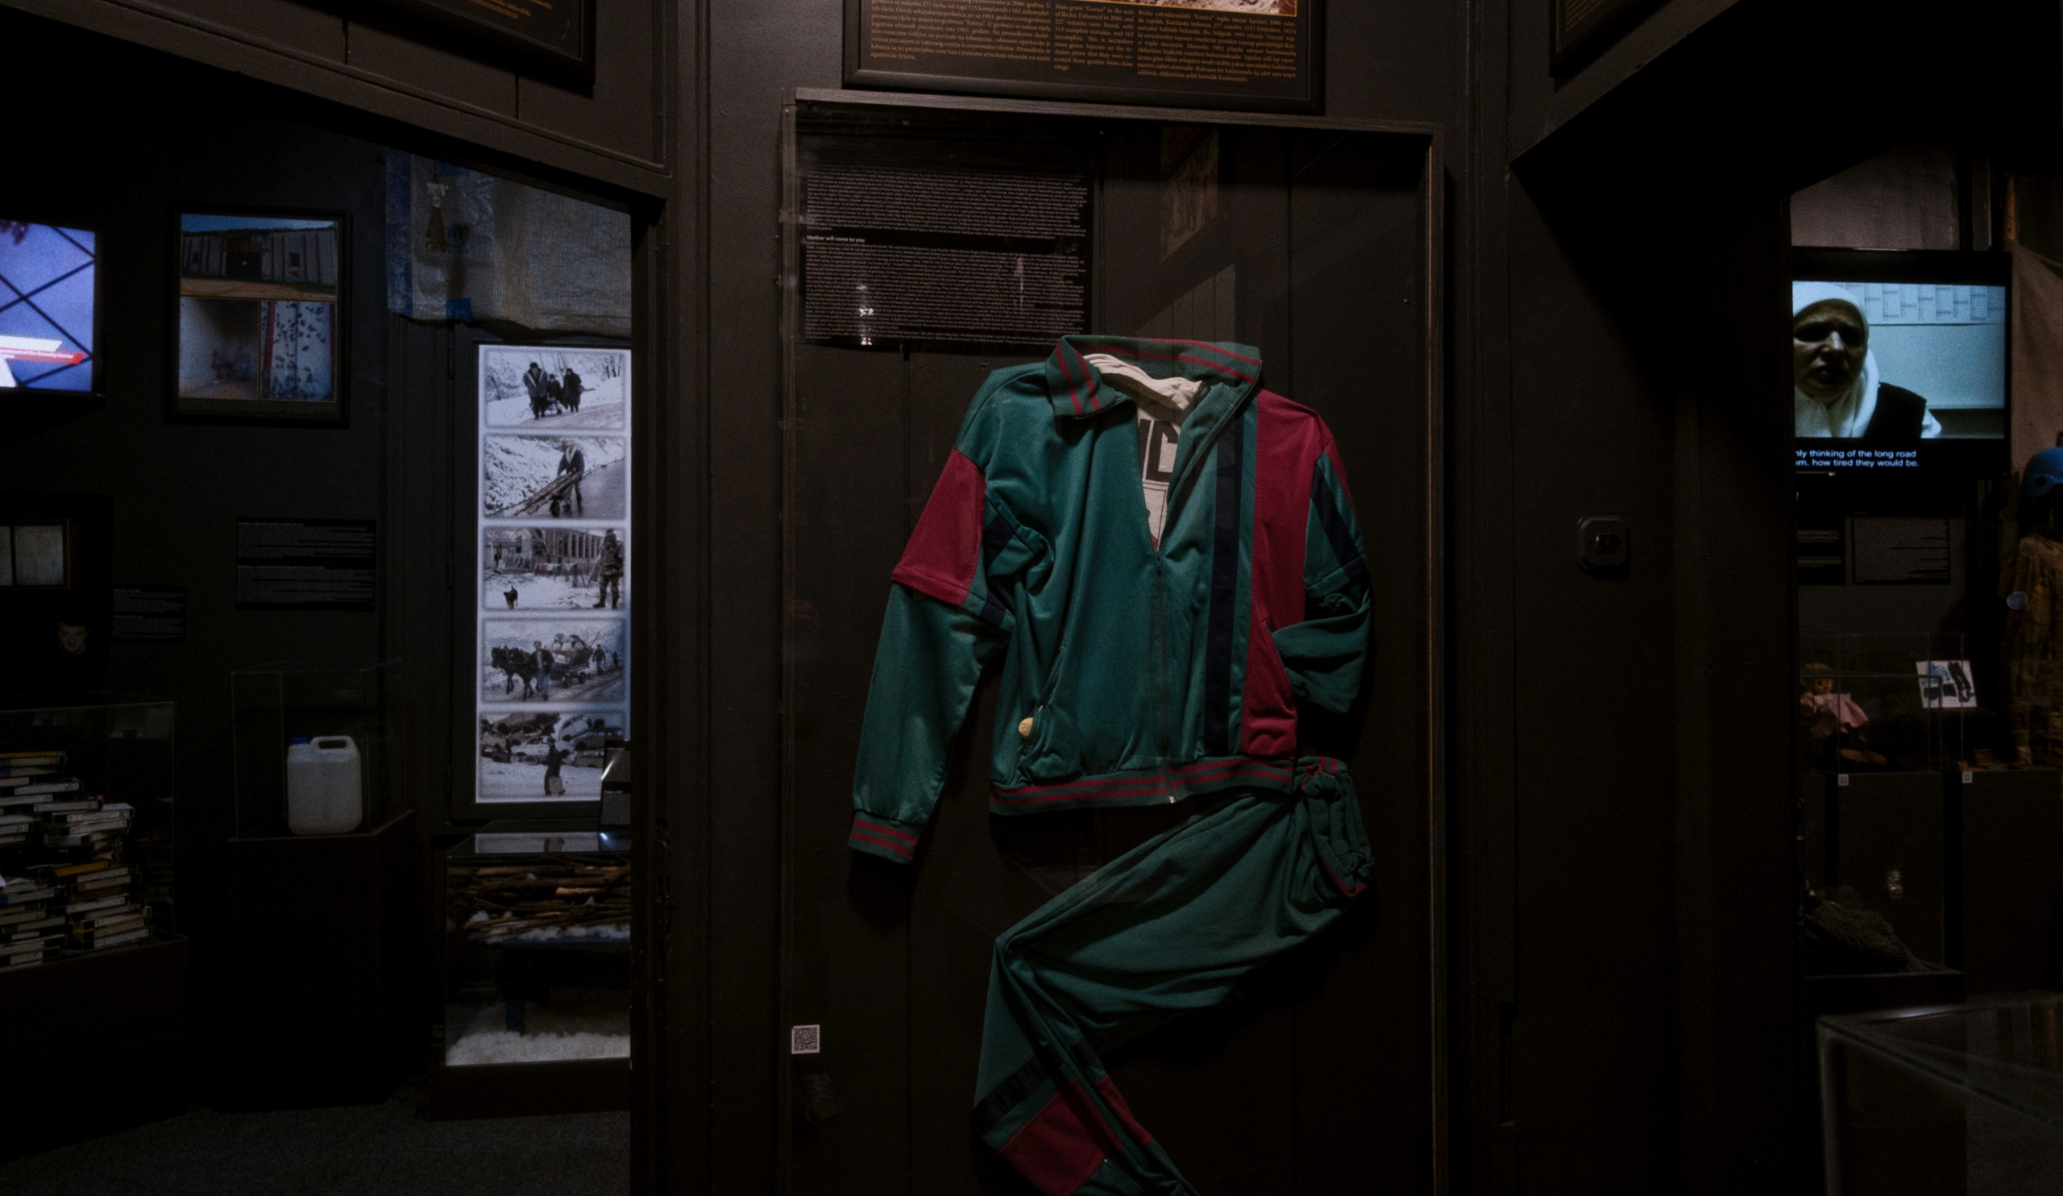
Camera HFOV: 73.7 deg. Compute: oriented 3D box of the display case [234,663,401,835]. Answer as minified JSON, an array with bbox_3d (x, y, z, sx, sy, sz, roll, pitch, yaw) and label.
[{"bbox_3d":[-2.125,0.440,4.130,0.355,0.470,0.400,0,-1,-11],"label":"display case"}]

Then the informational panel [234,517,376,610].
[{"bbox_3d":[-2.350,-0.110,4.450,0.420,0.297,0.015,0,-1,-9],"label":"informational panel"}]

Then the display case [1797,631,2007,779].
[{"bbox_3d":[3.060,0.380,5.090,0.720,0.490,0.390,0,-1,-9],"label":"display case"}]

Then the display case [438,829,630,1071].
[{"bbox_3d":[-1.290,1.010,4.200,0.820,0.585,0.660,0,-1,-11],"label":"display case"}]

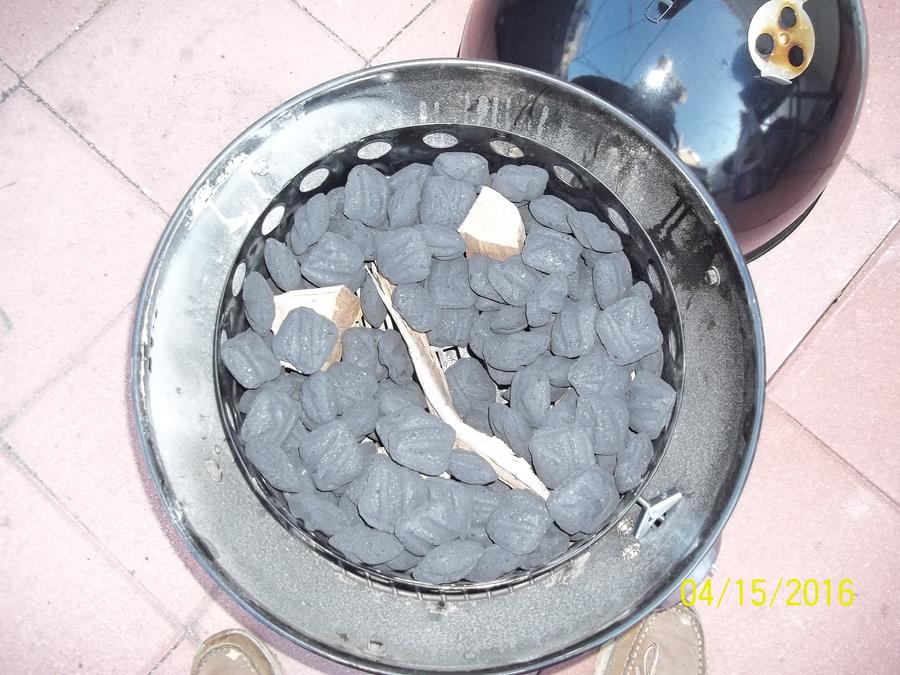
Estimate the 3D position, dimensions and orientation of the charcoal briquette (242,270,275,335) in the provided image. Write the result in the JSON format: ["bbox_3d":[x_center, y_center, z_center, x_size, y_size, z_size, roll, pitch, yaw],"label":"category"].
[{"bbox_3d":[-0.163,-0.030,0.706,0.026,0.049,0.049,-9,94,-6],"label":"charcoal briquette"}]

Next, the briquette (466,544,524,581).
[{"bbox_3d":[0.033,0.175,0.664,0.050,0.030,0.050,-26,56,1],"label":"briquette"}]

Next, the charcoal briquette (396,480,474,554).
[{"bbox_3d":[-0.013,0.145,0.671,0.055,0.030,0.055,-17,63,-21],"label":"charcoal briquette"}]

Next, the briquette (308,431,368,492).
[{"bbox_3d":[-0.092,0.095,0.659,0.050,0.030,0.050,37,92,2],"label":"briquette"}]

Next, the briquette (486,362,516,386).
[{"bbox_3d":[0.051,0.022,0.729,0.050,0.029,0.050,0,92,-2],"label":"briquette"}]

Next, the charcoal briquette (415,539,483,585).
[{"bbox_3d":[-0.001,0.179,0.664,0.058,0.053,0.028,-23,98,0],"label":"charcoal briquette"}]

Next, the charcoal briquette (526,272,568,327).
[{"bbox_3d":[0.083,-0.033,0.712,0.026,0.049,0.049,37,98,37],"label":"charcoal briquette"}]

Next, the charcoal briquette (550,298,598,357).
[{"bbox_3d":[0.105,-0.009,0.705,0.050,0.030,0.050,-5,86,-17],"label":"charcoal briquette"}]

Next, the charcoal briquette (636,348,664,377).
[{"bbox_3d":[0.161,0.014,0.710,0.050,0.030,0.050,-1,89,38],"label":"charcoal briquette"}]

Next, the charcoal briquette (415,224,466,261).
[{"bbox_3d":[-0.011,-0.086,0.728,0.050,0.030,0.050,7,47,-4],"label":"charcoal briquette"}]

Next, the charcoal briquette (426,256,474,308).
[{"bbox_3d":[0.000,-0.049,0.720,0.052,0.028,0.053,0,84,0],"label":"charcoal briquette"}]

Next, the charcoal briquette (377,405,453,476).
[{"bbox_3d":[-0.026,0.082,0.649,0.049,0.026,0.049,23,70,10],"label":"charcoal briquette"}]

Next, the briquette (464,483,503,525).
[{"bbox_3d":[0.026,0.136,0.678,0.050,0.030,0.050,11,84,1],"label":"briquette"}]

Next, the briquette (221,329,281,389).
[{"bbox_3d":[-0.160,0.017,0.668,0.046,0.030,0.047,-35,103,-47],"label":"briquette"}]

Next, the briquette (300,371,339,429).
[{"bbox_3d":[-0.108,0.052,0.692,0.026,0.049,0.049,-12,88,20],"label":"briquette"}]

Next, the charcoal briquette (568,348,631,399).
[{"bbox_3d":[0.127,0.029,0.703,0.050,0.029,0.050,0,85,0],"label":"charcoal briquette"}]

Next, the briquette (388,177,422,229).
[{"bbox_3d":[-0.037,-0.117,0.723,0.050,0.030,0.050,31,118,41],"label":"briquette"}]

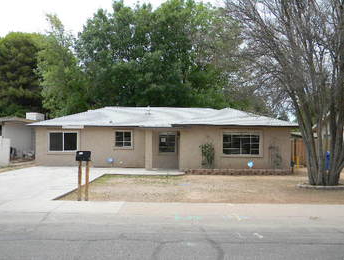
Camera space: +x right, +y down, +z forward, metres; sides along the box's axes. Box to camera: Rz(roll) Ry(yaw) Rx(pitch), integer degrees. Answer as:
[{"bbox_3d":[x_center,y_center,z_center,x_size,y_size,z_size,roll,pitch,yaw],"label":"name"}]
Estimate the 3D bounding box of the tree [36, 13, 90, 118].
[{"bbox_3d":[-10.200,-4.200,34.000,5.400,13.400,5.200,0,-2,0],"label":"tree"}]

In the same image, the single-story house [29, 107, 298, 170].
[{"bbox_3d":[-0.550,0.420,23.500,14.800,3.800,8.800,0,-2,0],"label":"single-story house"}]

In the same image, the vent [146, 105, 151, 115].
[{"bbox_3d":[-1.430,-1.240,22.100,0.300,0.580,0.300,0,-2,0],"label":"vent"}]

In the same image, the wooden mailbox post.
[{"bbox_3d":[-2.370,1.220,9.600,0.400,1.340,0.230,0,-2,0],"label":"wooden mailbox post"}]

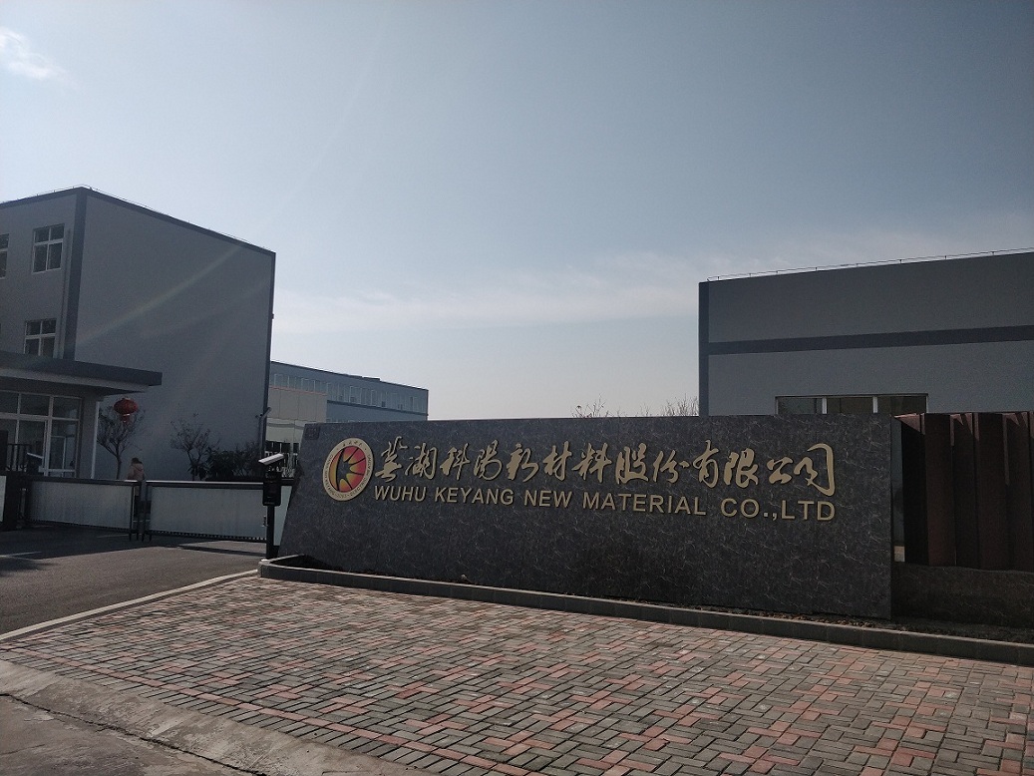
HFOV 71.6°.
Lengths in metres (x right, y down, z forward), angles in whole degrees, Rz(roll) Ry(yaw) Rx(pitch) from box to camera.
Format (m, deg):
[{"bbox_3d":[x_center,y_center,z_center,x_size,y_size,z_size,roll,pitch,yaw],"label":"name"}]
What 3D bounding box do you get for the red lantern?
[{"bbox_3d":[-9.775,0.560,17.900,0.560,0.630,0.560,-4,-8,45],"label":"red lantern"}]

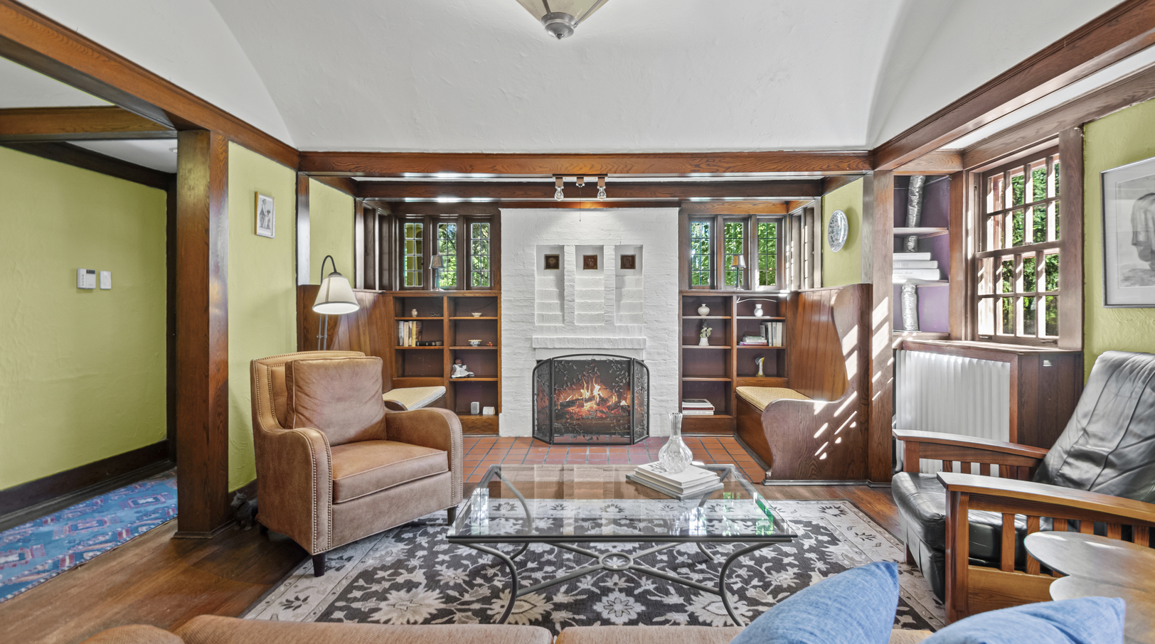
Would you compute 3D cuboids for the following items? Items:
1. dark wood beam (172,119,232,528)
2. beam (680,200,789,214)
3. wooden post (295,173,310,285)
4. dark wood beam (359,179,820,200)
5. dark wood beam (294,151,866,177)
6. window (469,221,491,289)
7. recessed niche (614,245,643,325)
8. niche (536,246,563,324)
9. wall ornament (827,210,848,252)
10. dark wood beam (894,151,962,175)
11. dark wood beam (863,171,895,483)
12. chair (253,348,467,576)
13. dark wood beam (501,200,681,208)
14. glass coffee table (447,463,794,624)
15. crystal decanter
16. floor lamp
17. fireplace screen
[{"bbox_3d":[-2.030,0.050,2.630,0.185,2.150,0.160,0,1,2],"label":"dark wood beam"},{"bbox_3d":[1.555,-1.134,4.760,1.120,0.140,0.070,0,1,1],"label":"beam"},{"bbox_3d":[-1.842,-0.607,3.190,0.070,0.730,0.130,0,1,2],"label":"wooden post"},{"bbox_3d":[0.085,-1.108,4.070,3.850,0.145,0.120,0,1,1],"label":"dark wood beam"},{"bbox_3d":[0.057,-1.106,3.375,3.940,0.145,0.135,0,1,1],"label":"dark wood beam"},{"bbox_3d":[-0.987,-0.676,4.870,0.228,0.690,0.050,0,1,2],"label":"window"},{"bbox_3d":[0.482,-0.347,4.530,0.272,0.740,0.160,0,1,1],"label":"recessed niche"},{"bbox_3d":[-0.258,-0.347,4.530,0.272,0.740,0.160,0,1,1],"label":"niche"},{"bbox_3d":[2.032,-0.709,3.760,0.040,0.330,0.330,0,1,2],"label":"wall ornament"},{"bbox_3d":[2.424,-1.106,3.370,0.480,0.140,0.110,0,1,1],"label":"dark wood beam"},{"bbox_3d":[2.110,0.035,3.380,0.145,2.140,0.140,0,1,2],"label":"dark wood beam"},{"bbox_3d":[-1.200,0.645,2.650,0.780,0.940,0.775,1,1,39],"label":"chair"},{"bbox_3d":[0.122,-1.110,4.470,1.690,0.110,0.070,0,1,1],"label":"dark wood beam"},{"bbox_3d":[0.160,0.920,1.973,1.170,0.432,0.742,0,1,2],"label":"glass coffee table"},{"bbox_3d":[0.413,0.508,2.020,0.146,0.250,0.146,0,1,0],"label":"crystal decanter"},{"bbox_3d":[-1.530,0.350,3.000,0.320,1.520,0.380,-1,1,-37],"label":"floor lamp"},{"bbox_3d":[0.123,0.678,4.345,1.090,0.790,0.250,0,1,2],"label":"fireplace screen"}]

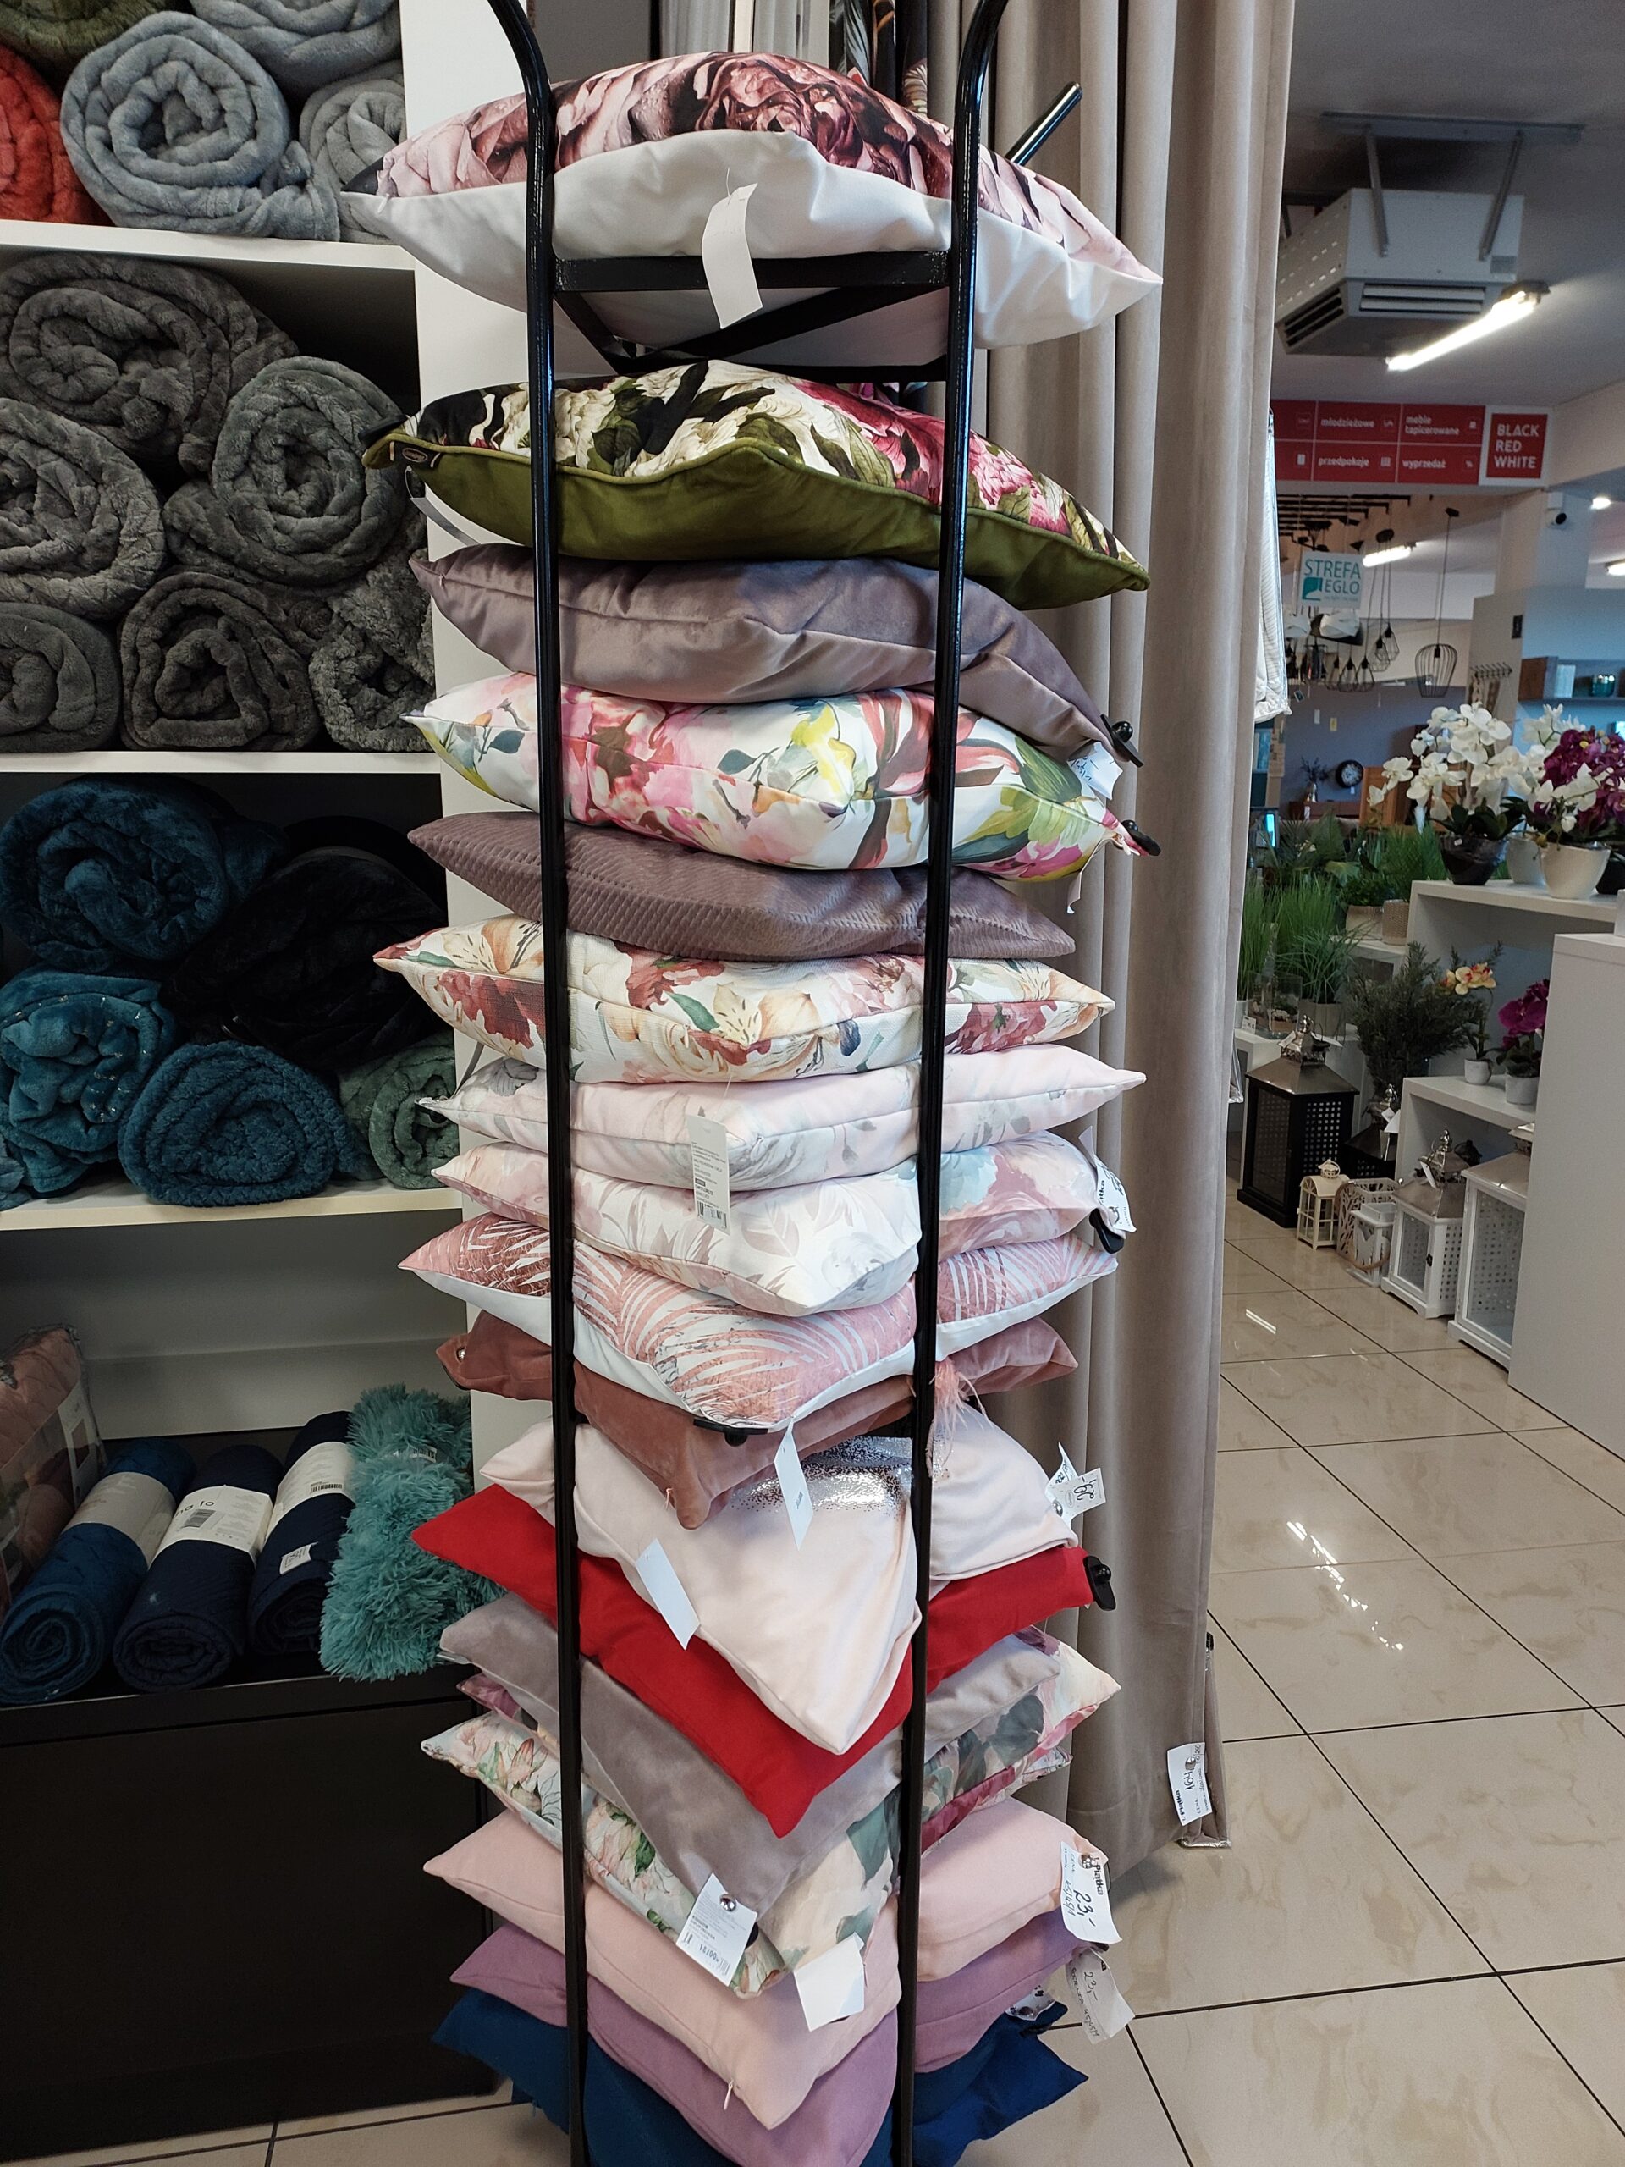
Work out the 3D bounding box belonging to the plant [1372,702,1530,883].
[{"bbox_3d":[1.677,-0.764,4.600,0.330,0.475,0.350,-2,12,-10],"label":"plant"}]

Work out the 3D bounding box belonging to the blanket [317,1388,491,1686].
[{"bbox_3d":[-0.441,0.479,1.989,0.180,0.160,0.470,-2,12,-10],"label":"blanket"}]

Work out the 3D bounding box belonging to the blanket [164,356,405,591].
[{"bbox_3d":[-0.488,-0.565,1.685,0.190,0.185,0.400,-2,12,-11],"label":"blanket"}]

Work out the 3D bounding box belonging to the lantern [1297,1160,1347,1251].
[{"bbox_3d":[1.360,0.313,4.641,0.098,0.237,0.090,-3,13,-17],"label":"lantern"}]

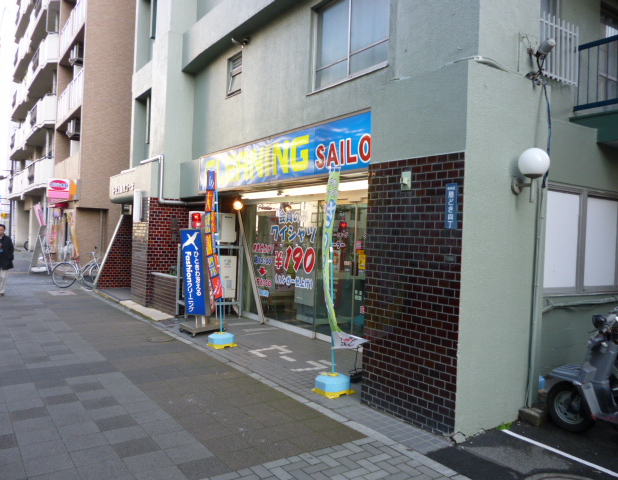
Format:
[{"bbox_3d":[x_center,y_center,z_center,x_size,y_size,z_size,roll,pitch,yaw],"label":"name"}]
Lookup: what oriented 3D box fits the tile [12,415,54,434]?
[{"bbox_3d":[-2.288,1.558,4.310,0.294,0.040,0.294,1,0,-34],"label":"tile"}]

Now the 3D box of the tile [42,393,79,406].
[{"bbox_3d":[-2.374,1.552,4.962,0.294,0.040,0.294,1,0,-34],"label":"tile"}]

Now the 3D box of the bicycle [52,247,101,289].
[{"bbox_3d":[-6.126,0.818,14.247,1.750,1.030,0.550,2,0,-28],"label":"bicycle"}]

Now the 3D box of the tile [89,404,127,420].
[{"bbox_3d":[-1.737,1.519,4.489,0.295,0.040,0.295,1,0,-34],"label":"tile"}]

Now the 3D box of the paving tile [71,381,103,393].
[{"bbox_3d":[-2.295,1.552,5.370,0.294,0.040,0.294,1,0,-34],"label":"paving tile"}]

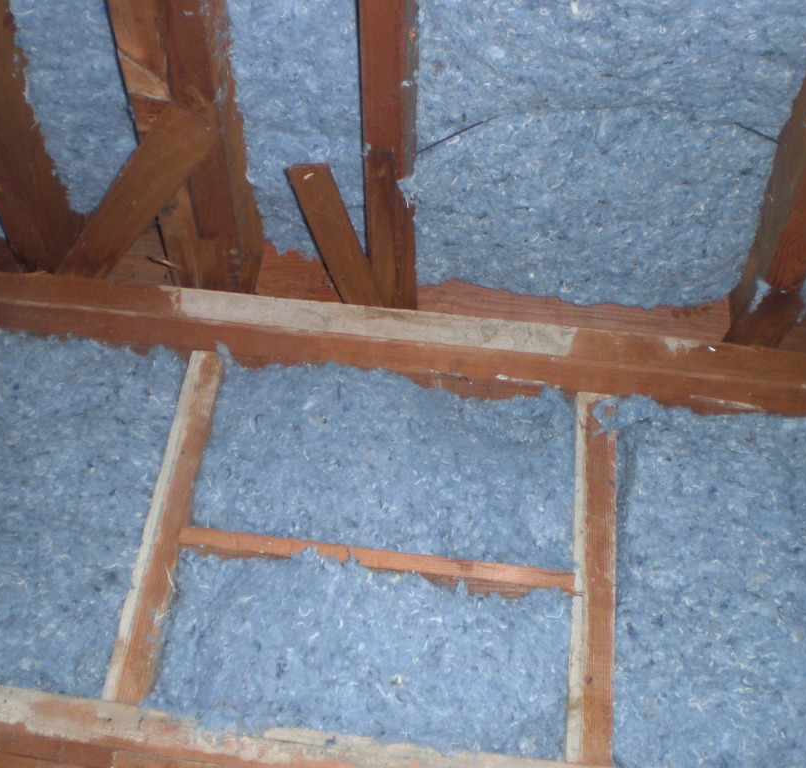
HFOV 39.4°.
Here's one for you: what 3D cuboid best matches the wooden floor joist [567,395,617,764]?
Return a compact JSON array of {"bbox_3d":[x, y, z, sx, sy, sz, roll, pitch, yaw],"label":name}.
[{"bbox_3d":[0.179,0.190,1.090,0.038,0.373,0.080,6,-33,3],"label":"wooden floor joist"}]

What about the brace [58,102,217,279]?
[{"bbox_3d":[-0.282,-0.172,1.149,0.050,0.027,0.290,29,-44,-23],"label":"brace"}]

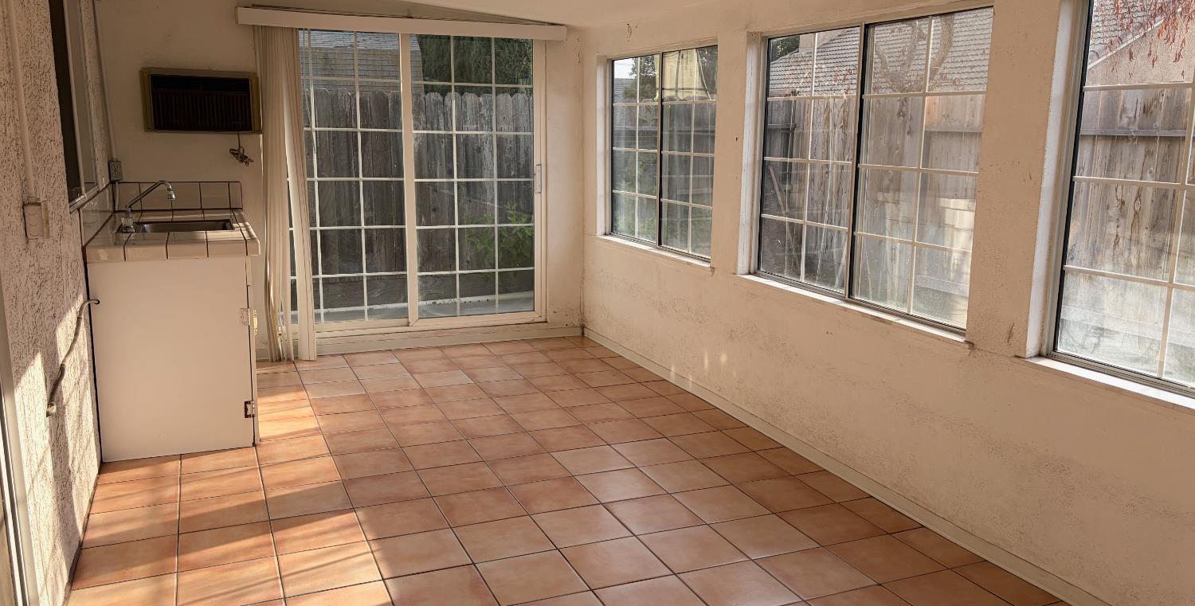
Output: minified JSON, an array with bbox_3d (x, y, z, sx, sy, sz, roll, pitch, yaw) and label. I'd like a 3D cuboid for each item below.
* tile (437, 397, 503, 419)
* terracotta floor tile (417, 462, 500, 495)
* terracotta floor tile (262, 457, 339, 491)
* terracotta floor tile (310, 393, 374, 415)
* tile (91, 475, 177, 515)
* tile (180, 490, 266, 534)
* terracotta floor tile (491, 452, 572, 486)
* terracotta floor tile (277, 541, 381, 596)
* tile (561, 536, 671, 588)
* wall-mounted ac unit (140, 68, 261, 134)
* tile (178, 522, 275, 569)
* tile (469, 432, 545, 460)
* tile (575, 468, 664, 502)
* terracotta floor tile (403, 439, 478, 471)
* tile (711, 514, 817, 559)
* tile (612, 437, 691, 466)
[{"bbox_3d":[-0.673,0.564,4.742,0.299,0.010,0.299,-3,12,-23],"label":"tile"},{"bbox_3d":[-0.587,0.747,3.799,0.299,0.010,0.299,-3,12,-23],"label":"terracotta floor tile"},{"bbox_3d":[-1.273,0.733,3.851,0.298,0.010,0.298,-4,12,-23],"label":"terracotta floor tile"},{"bbox_3d":[-1.354,0.542,4.774,0.299,0.010,0.299,-3,12,-23],"label":"terracotta floor tile"},{"bbox_3d":[-1.843,0.772,3.601,0.298,0.010,0.298,-4,12,-23],"label":"tile"},{"bbox_3d":[-1.428,0.803,3.449,0.300,0.011,0.300,-3,12,-23],"label":"tile"},{"bbox_3d":[-0.302,0.729,3.904,0.298,0.010,0.298,-3,12,-23],"label":"terracotta floor tile"},{"bbox_3d":[-0.896,0.889,2.997,0.298,0.010,0.298,-3,12,-23],"label":"terracotta floor tile"},{"bbox_3d":[0.061,0.899,3.103,0.298,0.010,0.298,-4,12,-23],"label":"tile"},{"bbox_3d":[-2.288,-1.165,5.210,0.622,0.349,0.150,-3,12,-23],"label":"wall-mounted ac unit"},{"bbox_3d":[-1.306,0.858,3.174,0.300,0.011,0.300,-3,12,-23],"label":"tile"},{"bbox_3d":[-0.428,0.681,4.208,0.300,0.011,0.300,-3,12,-23],"label":"tile"},{"bbox_3d":[0.094,0.769,3.767,0.299,0.010,0.299,-3,12,-23],"label":"tile"},{"bbox_3d":[-0.708,0.697,4.087,0.300,0.011,0.300,-3,12,-23],"label":"terracotta floor tile"},{"bbox_3d":[0.620,0.866,3.340,0.294,0.012,0.294,-3,12,-23],"label":"tile"},{"bbox_3d":[0.255,0.700,4.162,0.294,0.012,0.294,-3,12,-23],"label":"tile"}]

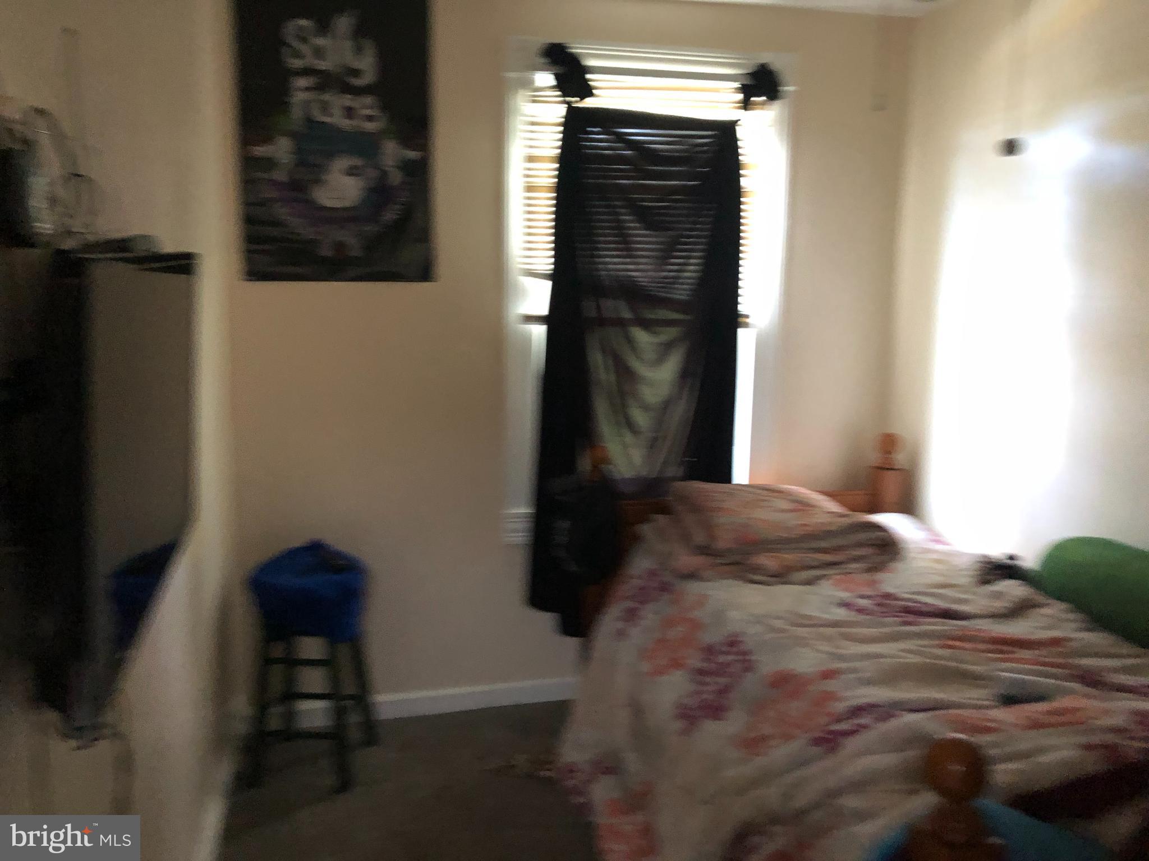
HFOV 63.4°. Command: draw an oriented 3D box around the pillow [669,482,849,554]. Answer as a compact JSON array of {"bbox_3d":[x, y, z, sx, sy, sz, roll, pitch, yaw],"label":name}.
[{"bbox_3d":[0.598,0.271,3.058,0.560,0.180,0.390,-2,9,-14],"label":"pillow"}]

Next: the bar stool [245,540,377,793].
[{"bbox_3d":[-0.814,0.725,2.906,0.330,0.660,0.330,2,9,11],"label":"bar stool"}]

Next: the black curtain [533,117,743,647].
[{"bbox_3d":[0.197,-0.180,3.203,0.723,1.770,0.120,-2,9,-14],"label":"black curtain"}]

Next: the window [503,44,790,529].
[{"bbox_3d":[0.253,-0.457,3.256,1.000,1.620,0.100,-2,9,-14],"label":"window"}]

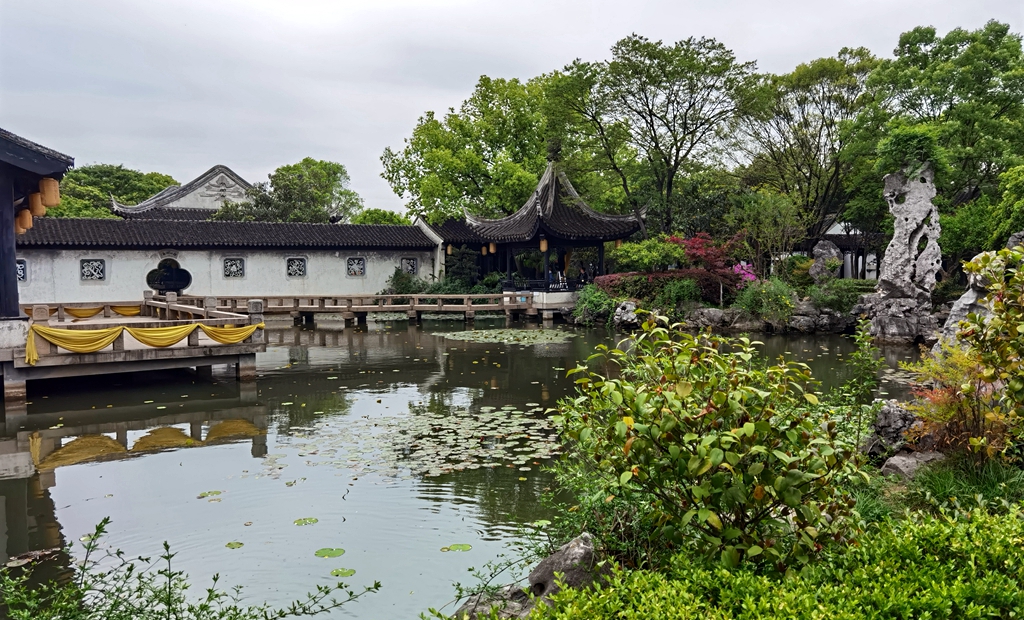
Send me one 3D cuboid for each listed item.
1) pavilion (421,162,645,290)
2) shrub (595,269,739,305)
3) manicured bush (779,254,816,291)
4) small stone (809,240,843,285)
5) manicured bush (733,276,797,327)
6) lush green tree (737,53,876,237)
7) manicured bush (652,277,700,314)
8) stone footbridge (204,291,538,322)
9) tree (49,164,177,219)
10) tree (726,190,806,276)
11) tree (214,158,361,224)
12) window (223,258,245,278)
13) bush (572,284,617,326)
[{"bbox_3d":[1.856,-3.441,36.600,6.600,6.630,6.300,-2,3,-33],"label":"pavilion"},{"bbox_3d":[5.610,-0.853,29.000,5.100,1.350,2.000,0,4,0],"label":"shrub"},{"bbox_3d":[11.755,-1.547,33.000,1.500,1.490,1.400,0,3,20],"label":"manicured bush"},{"bbox_3d":[13.345,-1.913,34.000,1.400,2.090,1.150,0,3,21],"label":"small stone"},{"bbox_3d":[8.789,-0.296,27.800,2.200,1.700,1.800,0,4,0],"label":"manicured bush"},{"bbox_3d":[15.272,-7.242,41.000,7.200,12.350,7.000,0,3,20],"label":"lush green tree"},{"bbox_3d":[5.973,-0.490,29.000,1.750,1.310,1.500,0,3,12],"label":"manicured bush"},{"bbox_3d":[-5.492,-0.078,31.000,12.800,1.150,2.100,0,4,0],"label":"stone footbridge"},{"bbox_3d":[-31.012,-6.076,62.000,10.500,10.430,10.000,-2,3,-27],"label":"tree"},{"bbox_3d":[10.037,-2.938,31.500,3.100,3.700,2.800,0,4,0],"label":"tree"},{"bbox_3d":[-14.616,-5.250,52.000,9.000,9.220,8.500,-2,3,-16],"label":"tree"},{"bbox_3d":[-14.758,-2.208,42.400,1.080,1.070,0.150,-2,3,-30],"label":"window"},{"bbox_3d":[3.026,-0.202,29.300,1.600,1.600,1.400,0,4,0],"label":"bush"}]

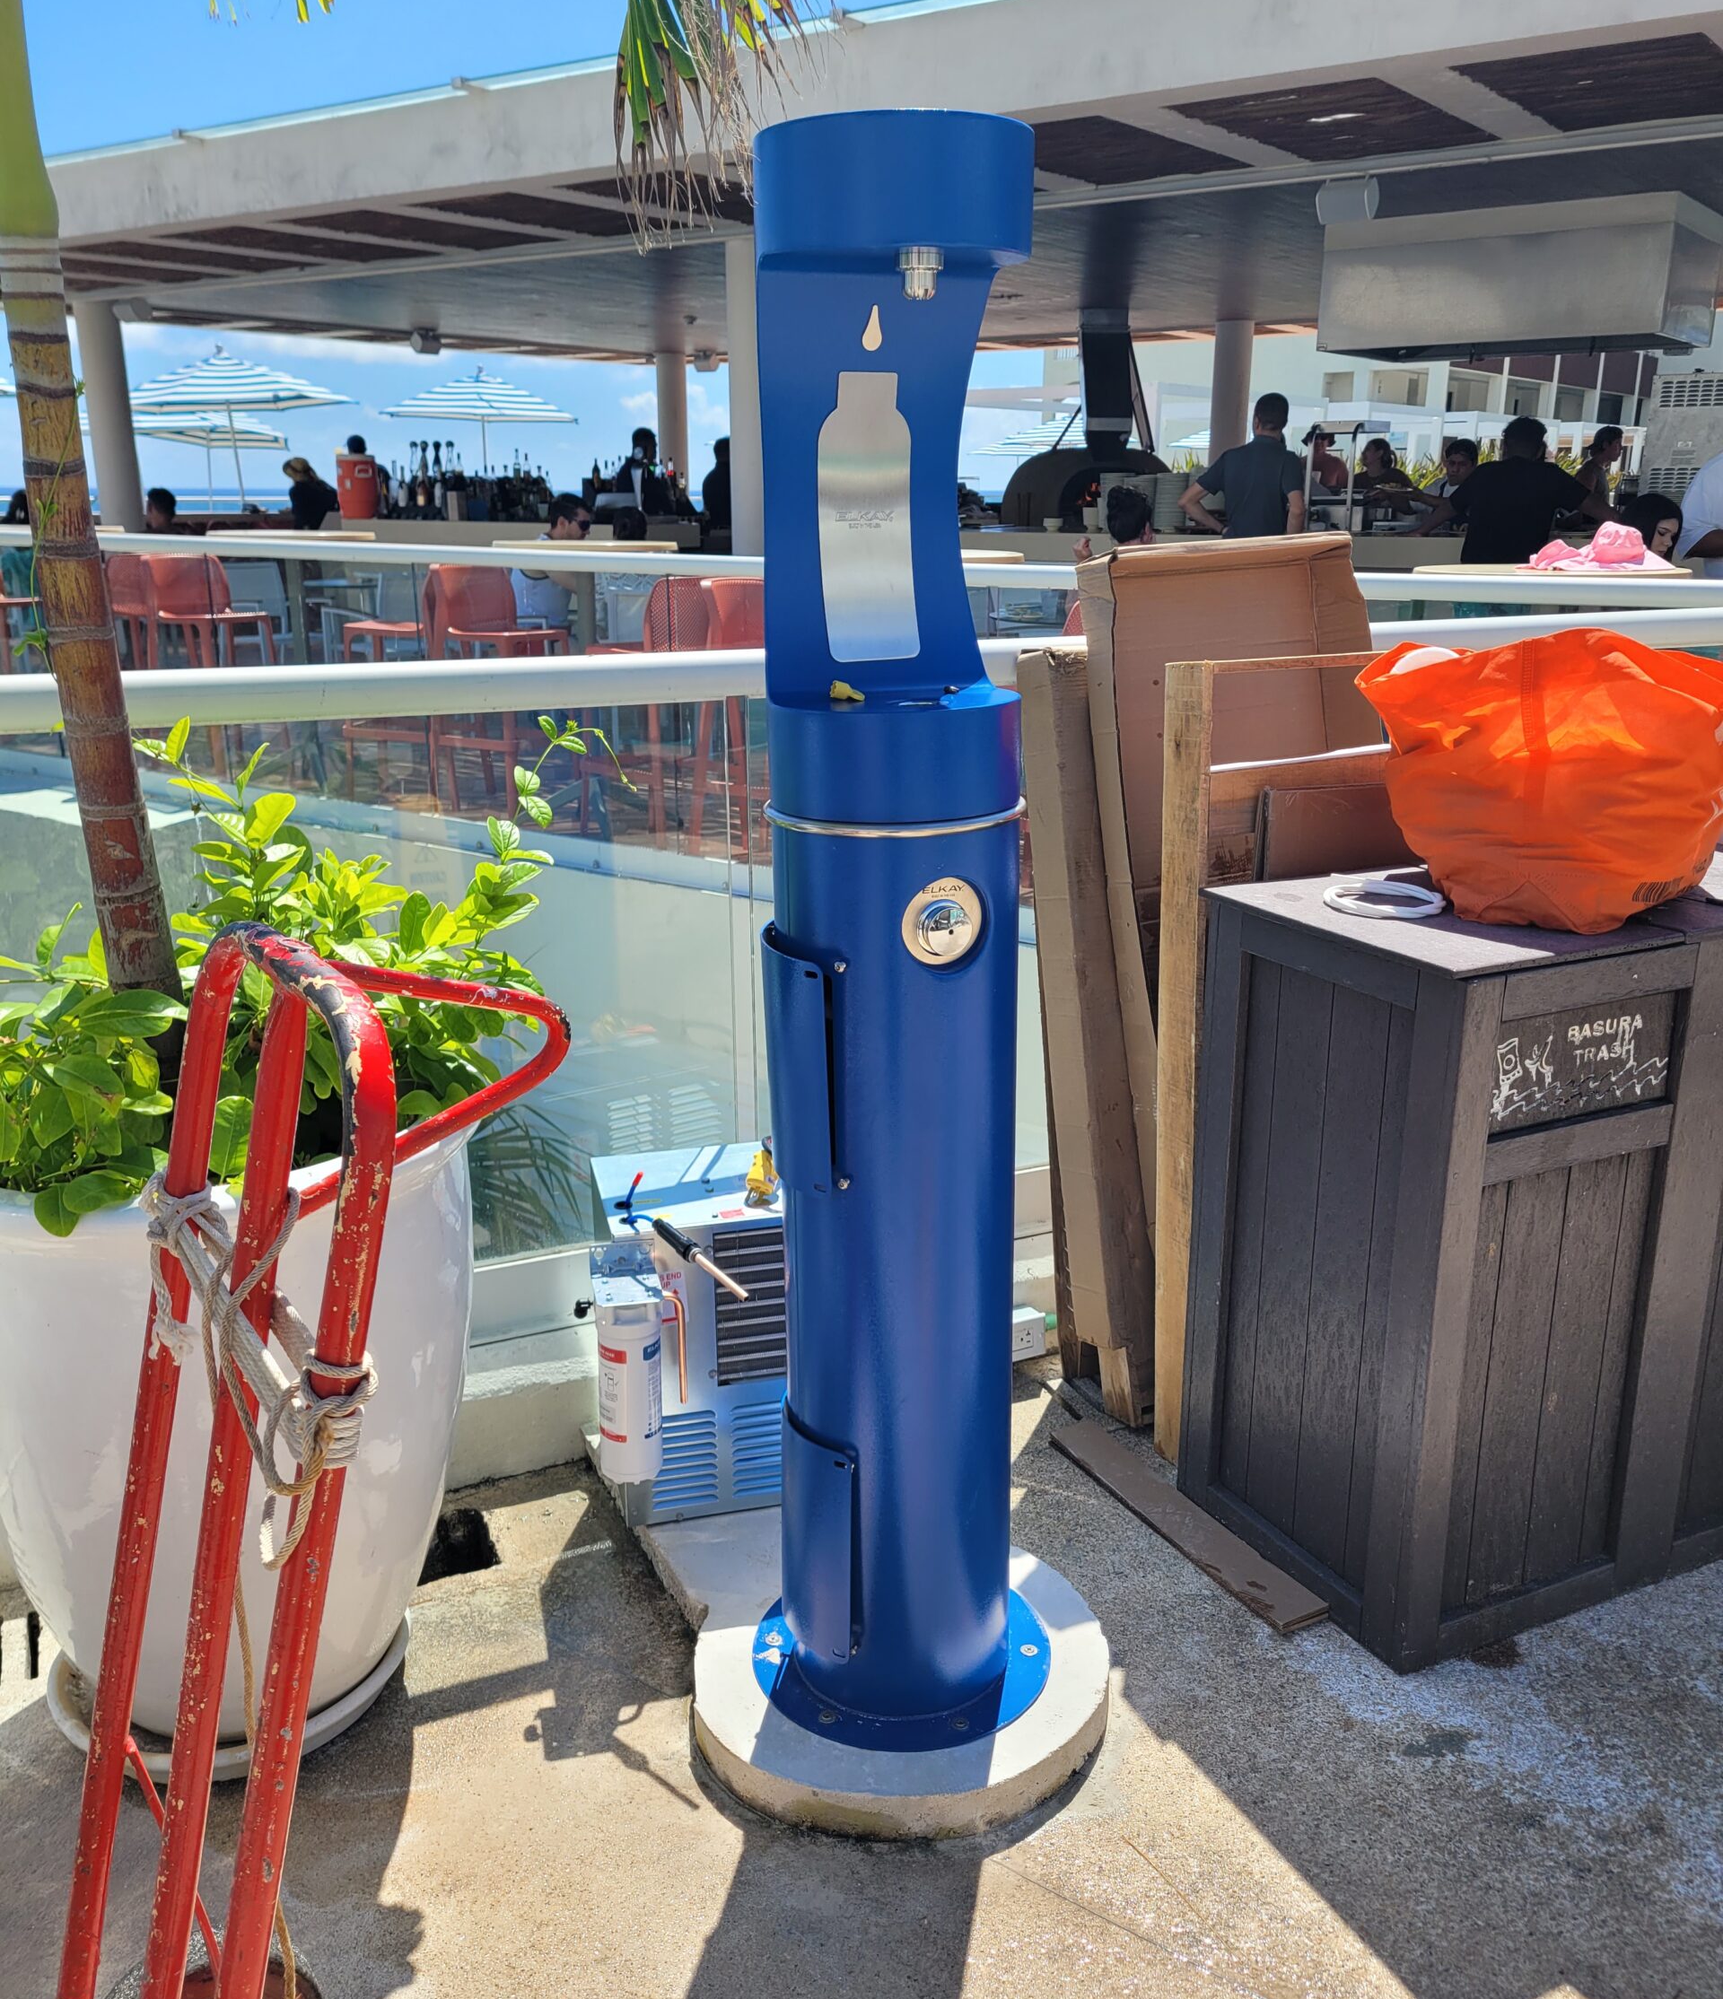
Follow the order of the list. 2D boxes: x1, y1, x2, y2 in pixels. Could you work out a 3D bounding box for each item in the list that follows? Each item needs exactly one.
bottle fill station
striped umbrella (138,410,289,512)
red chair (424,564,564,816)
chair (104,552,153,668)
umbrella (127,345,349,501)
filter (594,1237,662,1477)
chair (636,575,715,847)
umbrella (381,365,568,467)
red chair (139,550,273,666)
[{"bbox_3d":[0.044,0.017,1.905,0.480,1.758,0.480,-5,17,-16],"label":"bottle fill station"},{"bbox_3d":[-9.572,-7.608,25.593,2.350,2.700,2.350,0,17,0],"label":"striped umbrella"},{"bbox_3d":[-1.510,-1.327,7.398,0.510,1.040,0.470,12,20,34],"label":"red chair"},{"bbox_3d":[-3.660,-1.705,8.673,0.510,1.040,0.470,10,19,30],"label":"chair"},{"bbox_3d":[-5.785,-4.722,16.071,2.350,2.580,2.350,0,17,0],"label":"umbrella"},{"bbox_3d":[-0.300,0.481,2.260,0.090,0.317,0.100,-6,18,-20],"label":"filter"},{"bbox_3d":[-0.755,-1.103,6.640,0.470,1.040,0.510,-13,21,-38],"label":"chair"},{"bbox_3d":[-4.581,-6.246,20.938,2.350,2.735,2.350,0,17,0],"label":"umbrella"},{"bbox_3d":[-3.150,-1.640,8.453,0.510,1.040,0.470,12,20,34],"label":"red chair"}]

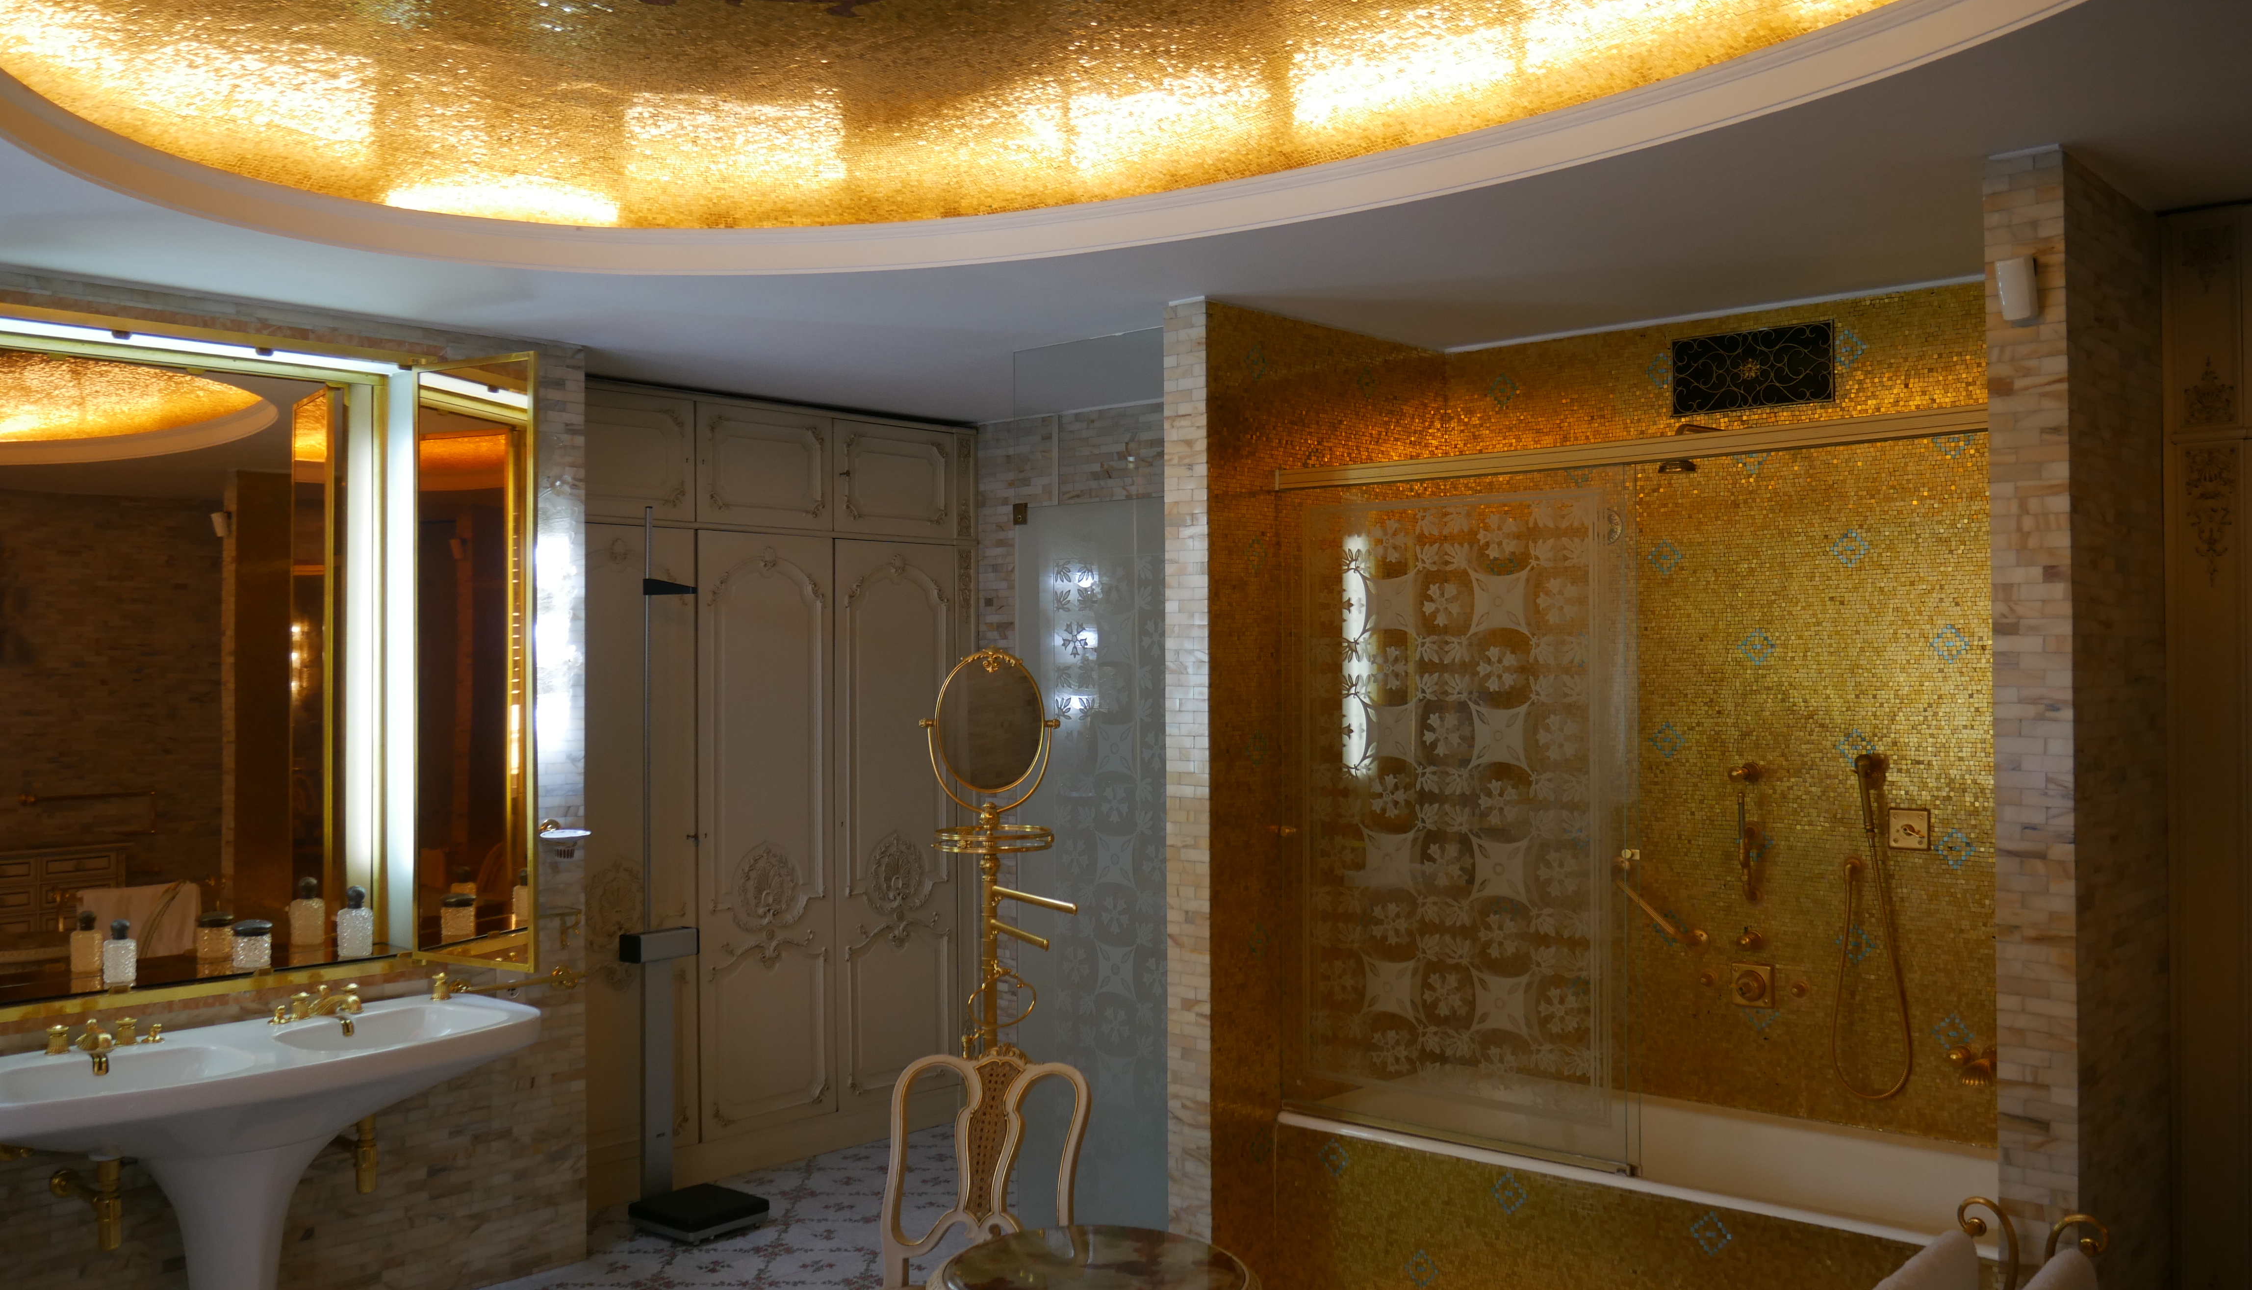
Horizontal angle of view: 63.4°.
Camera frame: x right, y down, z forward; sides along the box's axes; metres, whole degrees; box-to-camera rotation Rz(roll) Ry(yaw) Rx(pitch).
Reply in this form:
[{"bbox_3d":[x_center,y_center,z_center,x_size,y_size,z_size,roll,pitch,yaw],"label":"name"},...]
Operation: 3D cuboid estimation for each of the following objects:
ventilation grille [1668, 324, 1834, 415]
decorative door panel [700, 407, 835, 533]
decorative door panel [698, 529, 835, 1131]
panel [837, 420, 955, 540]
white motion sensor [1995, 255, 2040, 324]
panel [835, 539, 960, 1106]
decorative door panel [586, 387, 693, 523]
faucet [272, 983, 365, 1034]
[{"bbox_3d":[1.600,-0.701,4.664,0.432,0.199,0.020,-1,-1,42],"label":"ventilation grille"},{"bbox_3d":[-1.215,-0.591,6.172,0.040,0.401,0.558,-1,-1,42],"label":"decorative door panel"},{"bbox_3d":[-1.208,0.626,6.158,0.040,2.009,0.567,-1,-1,42],"label":"decorative door panel"},{"bbox_3d":[-0.833,-0.590,6.597,0.040,0.404,0.567,-1,-1,42],"label":"panel"},{"bbox_3d":[1.558,-0.622,3.182,0.052,0.115,0.058,-1,13,42],"label":"white motion sensor"},{"bbox_3d":[-0.824,0.628,6.584,0.040,2.006,0.572,-1,-1,42],"label":"panel"},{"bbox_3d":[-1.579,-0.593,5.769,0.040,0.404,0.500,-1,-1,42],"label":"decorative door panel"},{"bbox_3d":[-1.937,0.887,4.434,0.145,0.090,0.200,-1,-1,42],"label":"faucet"}]

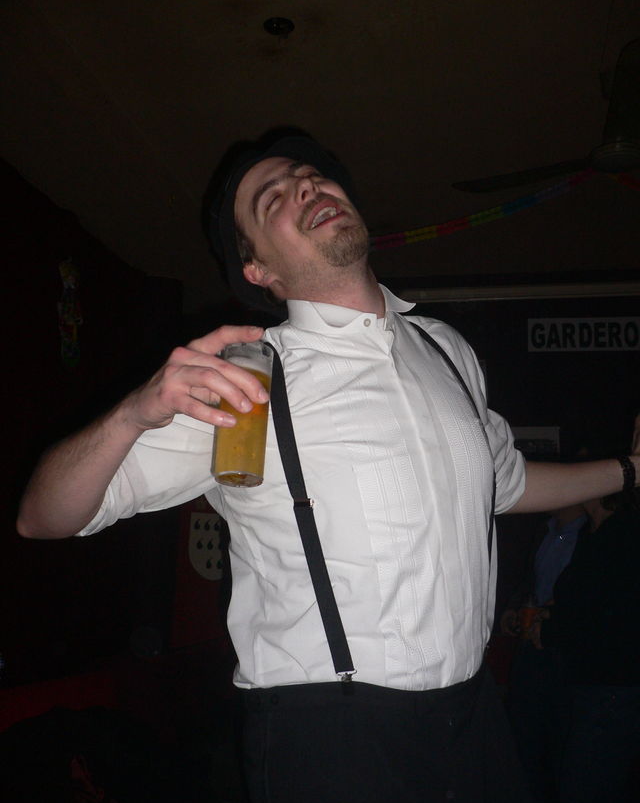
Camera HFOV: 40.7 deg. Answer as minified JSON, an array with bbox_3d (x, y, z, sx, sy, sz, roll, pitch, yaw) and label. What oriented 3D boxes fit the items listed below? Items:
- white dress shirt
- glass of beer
[{"bbox_3d":[0.042,0.120,1.160,0.660,0.530,0.340,16,-27,-35],"label":"white dress shirt"},{"bbox_3d":[-0.083,0.015,0.945,0.057,0.150,0.057,4,-17,0],"label":"glass of beer"}]

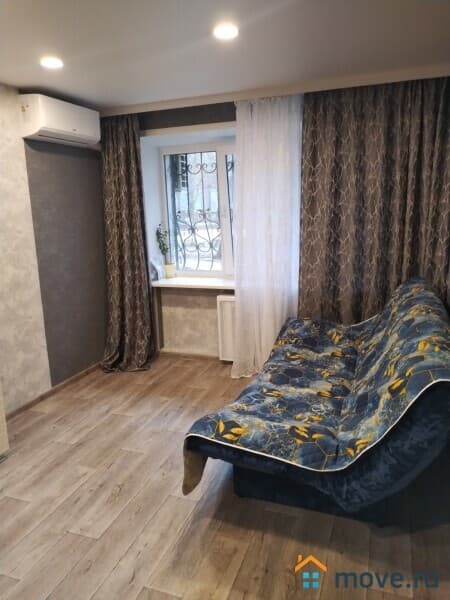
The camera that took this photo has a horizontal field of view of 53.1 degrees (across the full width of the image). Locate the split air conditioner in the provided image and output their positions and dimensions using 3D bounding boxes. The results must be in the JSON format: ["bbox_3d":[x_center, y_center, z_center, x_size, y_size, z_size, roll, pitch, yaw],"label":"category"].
[{"bbox_3d":[-1.289,-1.417,3.617,0.200,0.296,0.705,2,12,20],"label":"split air conditioner"}]

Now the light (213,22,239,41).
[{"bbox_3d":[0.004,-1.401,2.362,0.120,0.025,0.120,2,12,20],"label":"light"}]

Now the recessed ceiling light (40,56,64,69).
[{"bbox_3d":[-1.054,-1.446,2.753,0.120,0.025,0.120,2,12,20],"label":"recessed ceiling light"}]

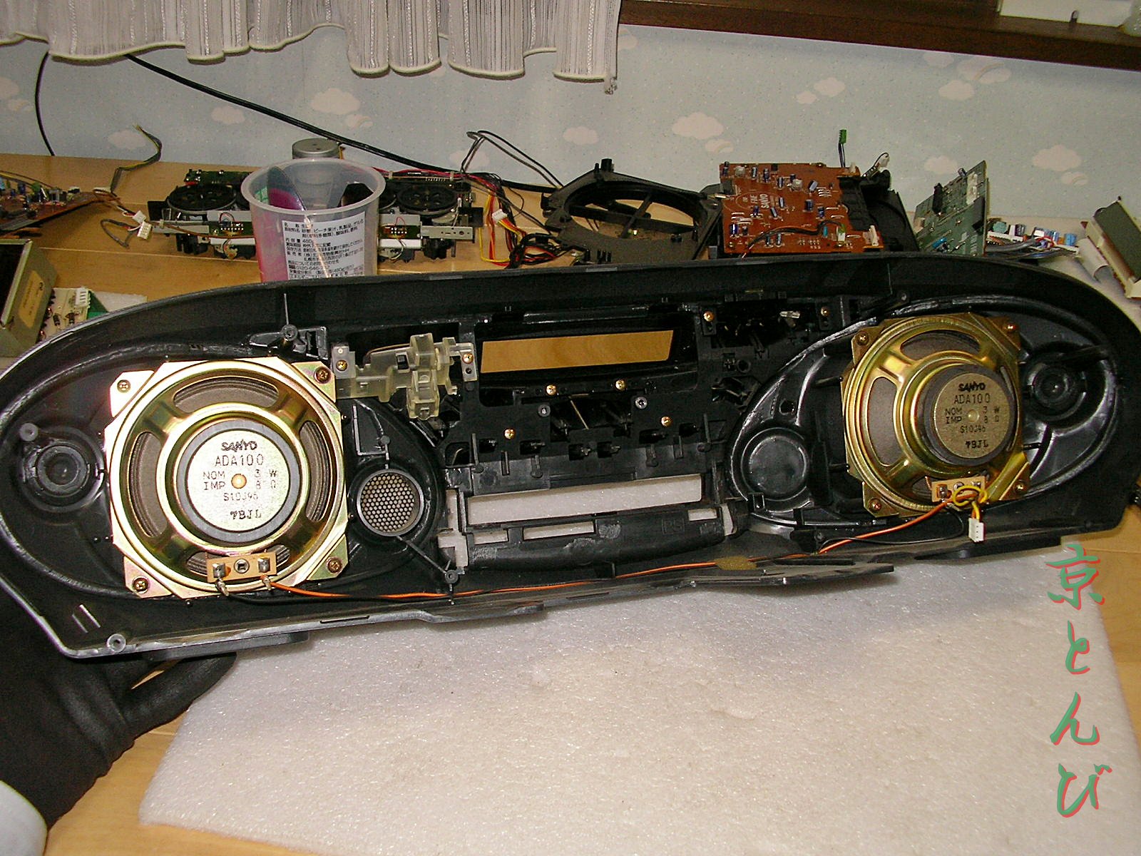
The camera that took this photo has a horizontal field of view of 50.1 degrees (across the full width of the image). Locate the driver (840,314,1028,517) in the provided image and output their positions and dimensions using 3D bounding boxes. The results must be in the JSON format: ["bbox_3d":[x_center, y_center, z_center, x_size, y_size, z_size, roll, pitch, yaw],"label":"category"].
[{"bbox_3d":[0.189,-0.006,0.606,0.101,0.101,0.036,-6,3,-15],"label":"driver"}]

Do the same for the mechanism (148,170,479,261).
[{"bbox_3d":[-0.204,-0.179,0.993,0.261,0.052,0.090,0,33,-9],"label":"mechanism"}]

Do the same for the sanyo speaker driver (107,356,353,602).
[{"bbox_3d":[-0.144,0.022,0.517,0.101,0.101,0.036,-4,1,-21],"label":"sanyo speaker driver"}]

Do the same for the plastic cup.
[{"bbox_3d":[-0.184,-0.132,0.887,0.100,0.095,0.100,-2,34,-11],"label":"plastic cup"}]

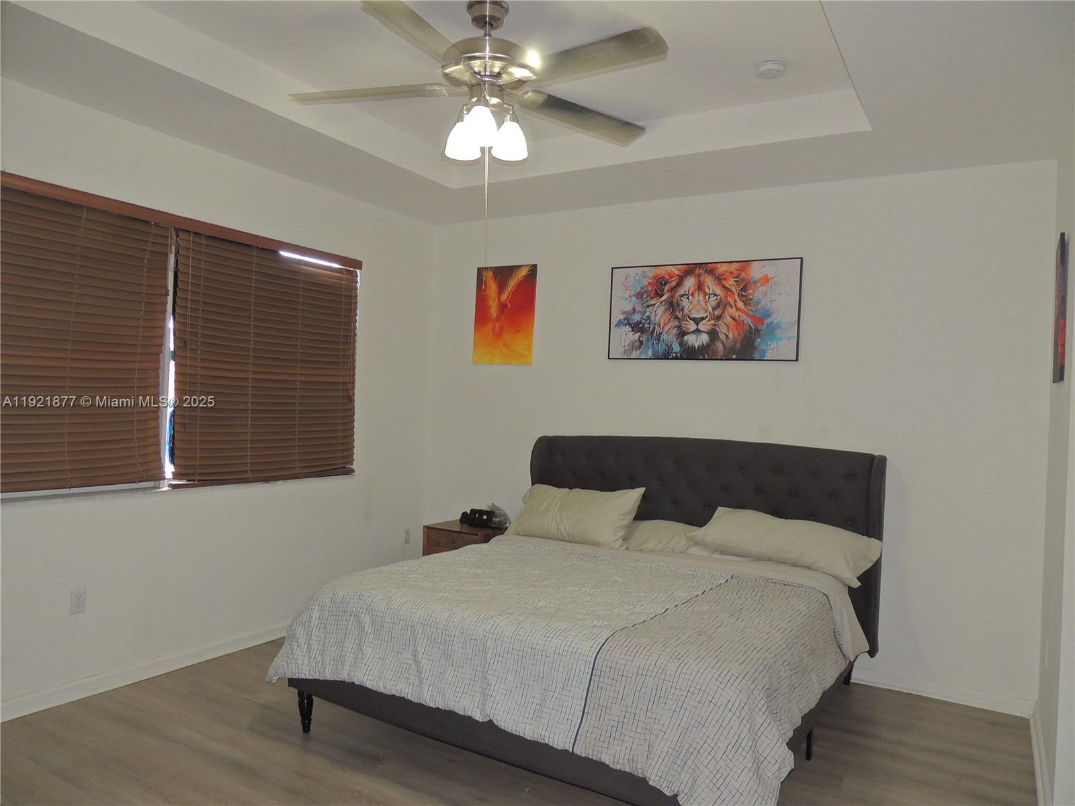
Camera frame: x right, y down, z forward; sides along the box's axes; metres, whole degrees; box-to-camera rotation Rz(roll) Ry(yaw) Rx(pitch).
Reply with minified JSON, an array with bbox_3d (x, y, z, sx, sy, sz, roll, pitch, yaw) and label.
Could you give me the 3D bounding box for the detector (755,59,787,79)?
[{"bbox_3d":[1.030,-1.460,3.277,0.130,0.036,0.130,2,0,31],"label":"detector"}]

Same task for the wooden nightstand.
[{"bbox_3d":[-0.472,1.147,5.131,0.472,0.596,0.420,2,0,31],"label":"wooden nightstand"}]

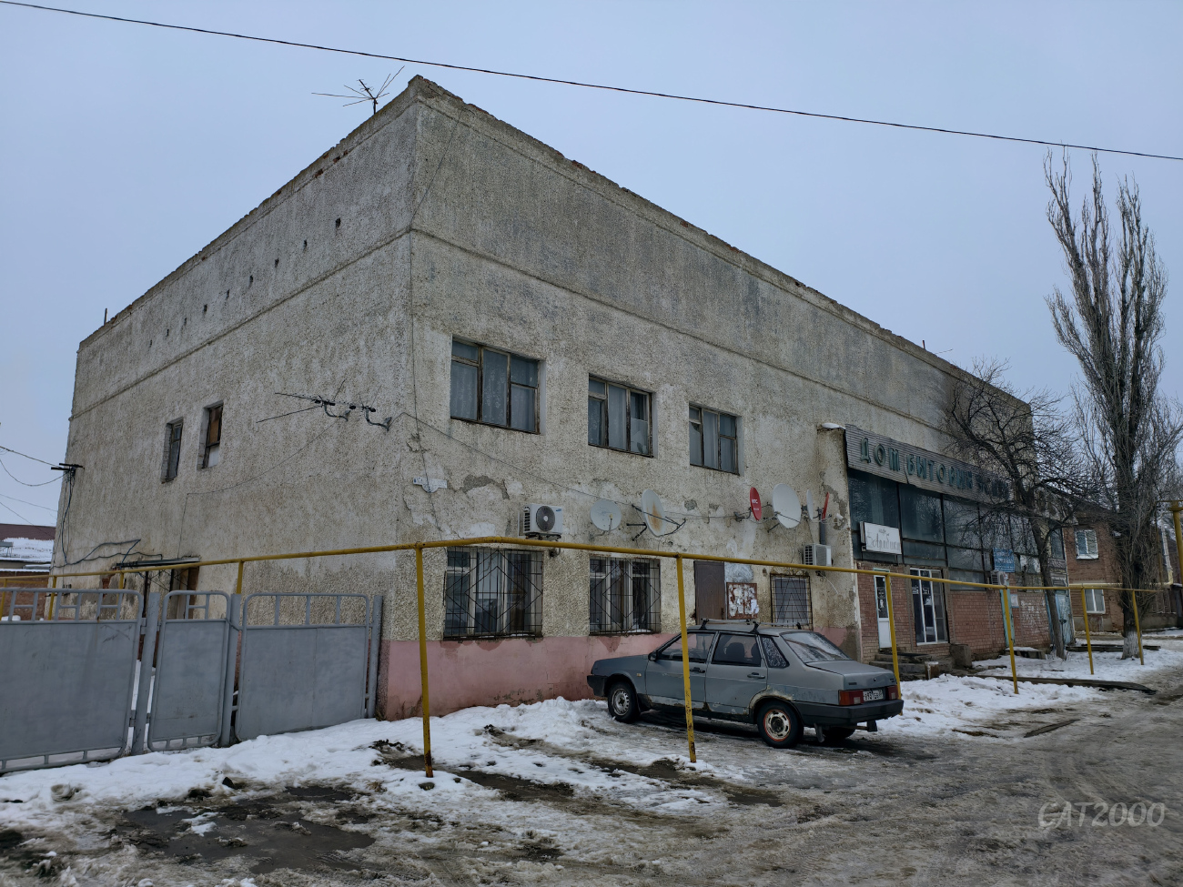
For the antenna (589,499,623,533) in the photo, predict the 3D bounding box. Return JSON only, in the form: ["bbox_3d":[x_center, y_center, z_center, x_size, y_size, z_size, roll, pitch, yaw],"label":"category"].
[{"bbox_3d":[0.274,1.307,14.127,0.566,0.583,0.300,3,-11,-14],"label":"antenna"}]

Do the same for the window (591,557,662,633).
[{"bbox_3d":[0.657,2.874,14.816,0.160,1.395,2.003,-10,-15,43],"label":"window"}]

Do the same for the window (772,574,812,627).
[{"bbox_3d":[4.835,3.846,18.999,0.150,1.318,1.796,-10,-15,43],"label":"window"}]

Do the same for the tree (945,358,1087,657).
[{"bbox_3d":[13.864,1.931,25.643,4.100,9.500,4.100,-10,-15,43],"label":"tree"}]

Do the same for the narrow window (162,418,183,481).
[{"bbox_3d":[-9.870,0.156,18.650,1.057,1.413,0.180,-10,-15,43],"label":"narrow window"}]

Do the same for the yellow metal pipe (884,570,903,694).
[{"bbox_3d":[4.885,3.220,12.663,0.080,2.200,0.080,-10,-15,43],"label":"yellow metal pipe"}]

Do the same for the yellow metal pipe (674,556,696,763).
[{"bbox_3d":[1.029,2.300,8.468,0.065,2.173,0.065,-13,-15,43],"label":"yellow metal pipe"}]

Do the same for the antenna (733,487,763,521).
[{"bbox_3d":[3.455,1.340,17.132,0.520,0.720,0.620,-7,-13,33],"label":"antenna"}]

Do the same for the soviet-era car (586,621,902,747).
[{"bbox_3d":[1.957,3.206,10.831,4.200,1.450,1.660,-10,-16,43],"label":"soviet-era car"}]

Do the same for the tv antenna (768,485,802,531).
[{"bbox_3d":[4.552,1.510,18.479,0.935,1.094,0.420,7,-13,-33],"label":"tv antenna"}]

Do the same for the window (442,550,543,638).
[{"bbox_3d":[-1.470,2.329,12.201,0.170,1.350,1.900,-10,-15,43],"label":"window"}]

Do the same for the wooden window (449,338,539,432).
[{"bbox_3d":[-1.539,-0.908,12.955,0.150,1.330,1.900,-10,-15,43],"label":"wooden window"}]

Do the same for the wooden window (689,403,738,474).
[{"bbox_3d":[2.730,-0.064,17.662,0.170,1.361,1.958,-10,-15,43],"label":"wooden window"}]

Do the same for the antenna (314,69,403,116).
[{"bbox_3d":[-4.069,-6.321,14.190,1.800,0.520,0.750,-2,-11,14],"label":"antenna"}]

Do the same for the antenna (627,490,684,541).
[{"bbox_3d":[1.176,1.295,14.397,1.000,0.950,0.900,-7,-13,34],"label":"antenna"}]

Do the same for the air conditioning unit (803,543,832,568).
[{"bbox_3d":[5.716,2.850,19.790,0.300,0.565,0.840,-10,-15,43],"label":"air conditioning unit"}]

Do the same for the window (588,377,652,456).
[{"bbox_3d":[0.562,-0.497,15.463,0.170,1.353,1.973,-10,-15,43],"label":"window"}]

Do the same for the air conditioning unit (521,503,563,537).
[{"bbox_3d":[-0.767,1.242,12.799,0.300,0.510,0.740,-10,-15,43],"label":"air conditioning unit"}]

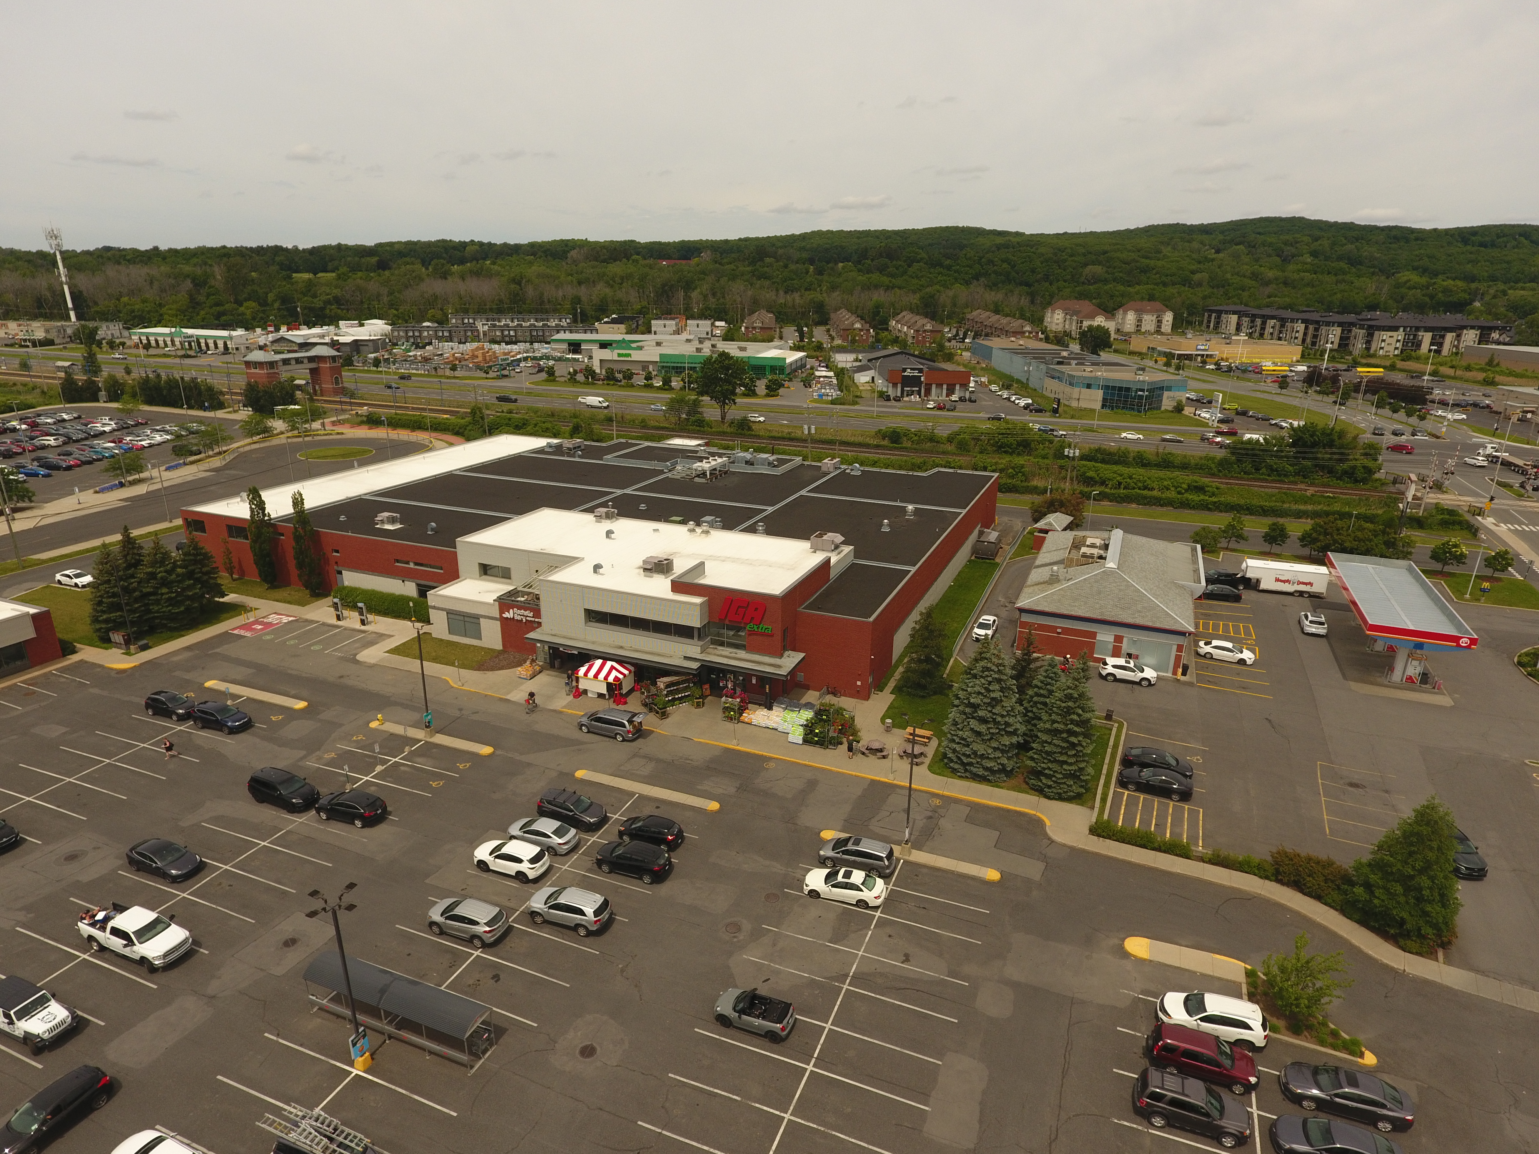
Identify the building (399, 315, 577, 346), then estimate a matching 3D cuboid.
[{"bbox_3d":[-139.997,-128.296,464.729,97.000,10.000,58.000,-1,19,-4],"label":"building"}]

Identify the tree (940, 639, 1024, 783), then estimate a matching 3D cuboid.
[{"bbox_3d":[15.267,8.912,62.718,5.900,9.800,5.900,6,19,14],"label":"tree"}]

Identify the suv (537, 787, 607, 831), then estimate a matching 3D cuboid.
[{"bbox_3d":[-12.495,14.698,56.553,4.500,1.680,1.820,7,20,22],"label":"suv"}]

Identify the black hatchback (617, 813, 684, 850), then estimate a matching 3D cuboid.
[{"bbox_3d":[-7.207,15.479,54.540,4.400,1.500,1.770,8,21,21],"label":"black hatchback"}]

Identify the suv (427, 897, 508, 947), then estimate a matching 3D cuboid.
[{"bbox_3d":[-15.903,17.971,46.863,4.480,1.650,1.850,7,20,20],"label":"suv"}]

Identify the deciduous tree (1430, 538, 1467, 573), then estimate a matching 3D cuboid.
[{"bbox_3d":[77.565,-2.386,101.765,3.400,4.300,3.400,7,20,22],"label":"deciduous tree"}]

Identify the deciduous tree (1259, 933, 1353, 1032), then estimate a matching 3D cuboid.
[{"bbox_3d":[25.048,18.765,41.484,4.000,4.500,4.000,0,20,0],"label":"deciduous tree"}]

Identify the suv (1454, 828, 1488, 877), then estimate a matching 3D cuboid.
[{"bbox_3d":[40.207,15.757,52.391,1.830,1.620,4.500,2,19,7],"label":"suv"}]

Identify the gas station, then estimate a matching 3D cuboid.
[{"bbox_3d":[56.305,3.896,81.116,7.102,5.730,21.414,7,20,22],"label":"gas station"}]

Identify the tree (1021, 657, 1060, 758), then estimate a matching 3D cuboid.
[{"bbox_3d":[20.341,8.966,64.970,3.700,6.800,3.700,7,20,22],"label":"tree"}]

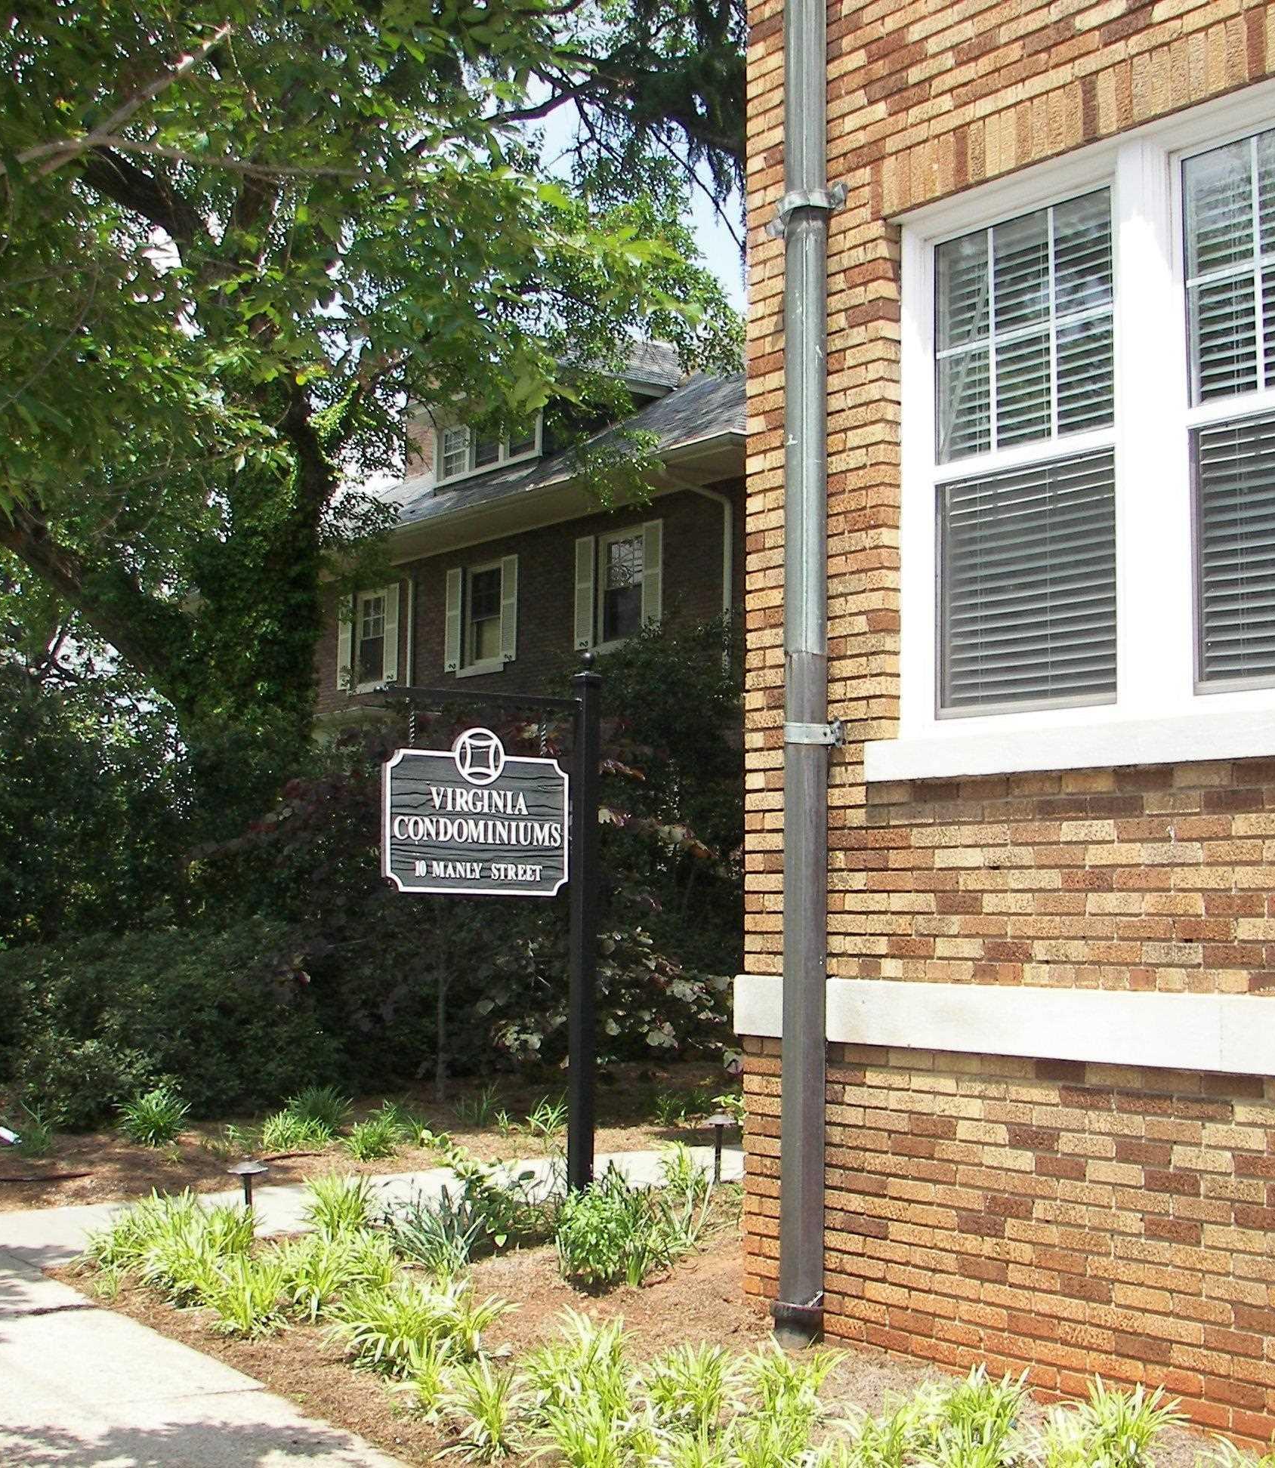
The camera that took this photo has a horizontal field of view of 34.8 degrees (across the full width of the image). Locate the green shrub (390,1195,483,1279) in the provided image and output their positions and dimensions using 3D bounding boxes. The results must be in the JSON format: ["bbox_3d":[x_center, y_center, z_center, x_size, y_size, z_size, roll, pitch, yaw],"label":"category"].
[{"bbox_3d":[-0.774,1.923,7.832,0.358,0.306,0.340,1,-5,-5],"label":"green shrub"}]

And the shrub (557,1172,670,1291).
[{"bbox_3d":[-0.095,1.838,7.609,0.428,0.416,0.406,0,-5,-1],"label":"shrub"}]

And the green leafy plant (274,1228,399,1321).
[{"bbox_3d":[-1.048,1.866,7.053,0.423,0.299,0.402,1,-5,-8],"label":"green leafy plant"}]

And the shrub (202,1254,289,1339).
[{"bbox_3d":[-1.307,1.874,6.813,0.291,0.258,0.306,1,-5,-11],"label":"shrub"}]

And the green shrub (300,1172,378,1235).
[{"bbox_3d":[-1.258,1.996,8.606,0.316,0.271,0.316,1,-5,-8],"label":"green shrub"}]

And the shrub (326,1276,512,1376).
[{"bbox_3d":[-0.680,1.840,6.381,0.584,0.276,0.438,1,-5,-6],"label":"shrub"}]

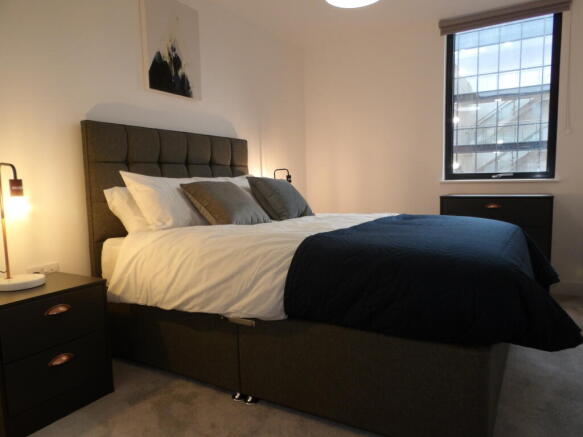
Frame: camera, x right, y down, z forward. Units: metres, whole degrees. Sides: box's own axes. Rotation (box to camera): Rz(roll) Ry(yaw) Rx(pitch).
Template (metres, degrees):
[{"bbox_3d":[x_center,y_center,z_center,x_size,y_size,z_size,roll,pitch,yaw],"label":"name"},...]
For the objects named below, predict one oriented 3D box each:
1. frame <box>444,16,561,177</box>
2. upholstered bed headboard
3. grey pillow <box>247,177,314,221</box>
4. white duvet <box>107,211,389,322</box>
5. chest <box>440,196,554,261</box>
[{"bbox_3d":[1.836,-1.023,3.573,0.870,1.350,0.080,2,6,30],"label":"frame"},{"bbox_3d":[-0.764,0.062,2.971,0.080,1.350,1.490,2,6,30],"label":"upholstered bed headboard"},{"bbox_3d":[-0.074,-0.154,3.077,0.430,0.400,0.140,-7,-25,-46],"label":"grey pillow"},{"bbox_3d":[0.150,0.228,2.443,2.000,0.340,1.500,2,6,30],"label":"white duvet"},{"bbox_3d":[1.724,0.228,3.447,0.810,0.840,0.420,2,6,30],"label":"chest"}]

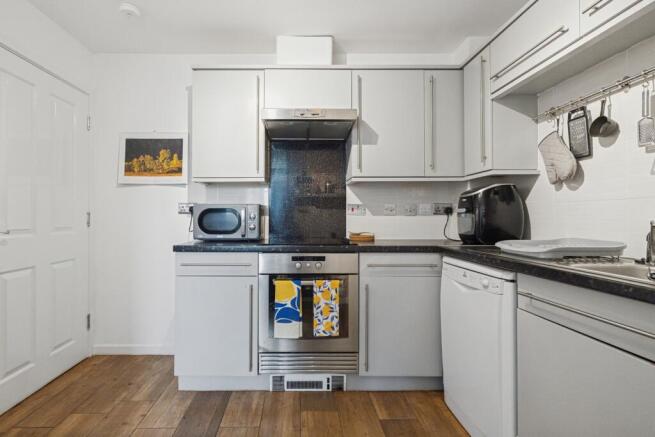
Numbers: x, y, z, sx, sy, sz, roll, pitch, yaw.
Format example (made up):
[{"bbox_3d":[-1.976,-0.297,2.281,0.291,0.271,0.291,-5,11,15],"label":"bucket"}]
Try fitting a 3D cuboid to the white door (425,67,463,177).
[{"bbox_3d":[0.806,-0.657,2.011,0.271,0.729,0.022,0,0,0],"label":"white door"}]

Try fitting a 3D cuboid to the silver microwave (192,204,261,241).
[{"bbox_3d":[-0.682,0.030,2.110,0.442,0.251,0.340,0,0,-2],"label":"silver microwave"}]

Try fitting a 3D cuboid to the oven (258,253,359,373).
[{"bbox_3d":[-0.125,0.560,1.960,0.590,0.710,0.540,0,0,-2],"label":"oven"}]

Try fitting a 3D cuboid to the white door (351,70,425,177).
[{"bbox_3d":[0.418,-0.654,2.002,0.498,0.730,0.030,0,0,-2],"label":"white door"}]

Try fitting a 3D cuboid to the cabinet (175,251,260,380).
[{"bbox_3d":[-0.667,0.574,2.012,0.500,0.736,0.570,0,0,-2],"label":"cabinet"}]

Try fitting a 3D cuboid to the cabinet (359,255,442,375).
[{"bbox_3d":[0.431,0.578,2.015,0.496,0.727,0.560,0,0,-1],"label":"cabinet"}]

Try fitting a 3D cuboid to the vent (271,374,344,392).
[{"bbox_3d":[-0.116,1.009,1.780,0.459,0.097,0.030,0,0,0],"label":"vent"}]

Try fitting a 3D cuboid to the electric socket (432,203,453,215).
[{"bbox_3d":[0.892,-0.071,2.249,0.146,0.089,0.018,0,0,0],"label":"electric socket"}]

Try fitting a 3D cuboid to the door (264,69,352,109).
[{"bbox_3d":[-0.130,-0.888,2.014,0.595,0.263,0.022,0,0,-2],"label":"door"}]

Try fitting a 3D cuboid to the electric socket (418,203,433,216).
[{"bbox_3d":[0.779,-0.068,2.309,0.095,0.092,0.013,0,0,-2],"label":"electric socket"}]

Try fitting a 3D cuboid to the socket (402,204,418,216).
[{"bbox_3d":[0.648,-0.064,2.248,0.092,0.087,0.015,0,0,0],"label":"socket"}]

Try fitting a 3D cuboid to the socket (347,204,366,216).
[{"bbox_3d":[0.230,-0.064,2.248,0.142,0.087,0.015,0,0,0],"label":"socket"}]

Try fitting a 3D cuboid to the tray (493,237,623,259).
[{"bbox_3d":[0.970,0.127,1.295,0.360,0.065,0.370,0,0,-6],"label":"tray"}]

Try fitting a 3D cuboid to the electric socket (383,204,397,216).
[{"bbox_3d":[0.500,-0.066,2.309,0.092,0.090,0.013,0,0,-2],"label":"electric socket"}]

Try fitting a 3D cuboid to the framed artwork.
[{"bbox_3d":[-1.346,-0.464,2.250,0.542,0.400,0.020,0,0,0],"label":"framed artwork"}]

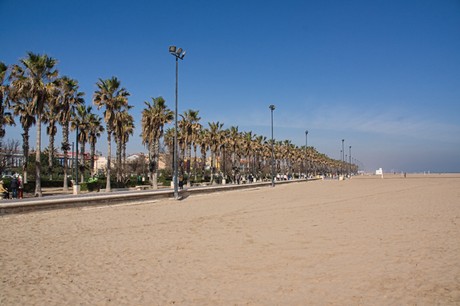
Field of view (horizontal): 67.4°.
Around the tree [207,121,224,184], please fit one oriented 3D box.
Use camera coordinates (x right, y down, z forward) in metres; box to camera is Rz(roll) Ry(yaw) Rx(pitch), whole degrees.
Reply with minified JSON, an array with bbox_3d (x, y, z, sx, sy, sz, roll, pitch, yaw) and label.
[{"bbox_3d":[-2.266,0.036,50.672,2.800,9.398,2.800,0,-3,0],"label":"tree"}]

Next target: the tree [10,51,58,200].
[{"bbox_3d":[-15.213,-2.318,27.334,3.700,11.520,3.700,-2,-4,25],"label":"tree"}]

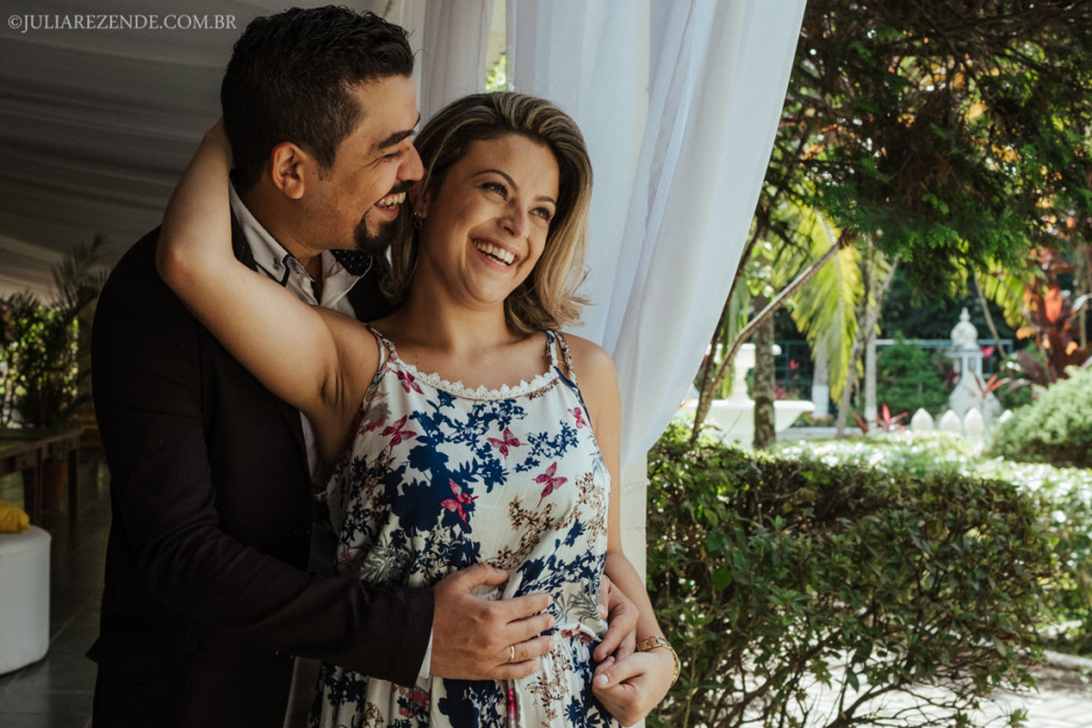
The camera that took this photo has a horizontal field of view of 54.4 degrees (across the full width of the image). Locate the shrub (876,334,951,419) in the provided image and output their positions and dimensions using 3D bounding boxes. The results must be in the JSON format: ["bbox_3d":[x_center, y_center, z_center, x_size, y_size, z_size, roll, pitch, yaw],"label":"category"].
[{"bbox_3d":[4.899,0.176,14.200,1.020,1.120,1.000,0,1,0],"label":"shrub"}]

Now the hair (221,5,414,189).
[{"bbox_3d":[-0.255,-0.296,1.180,0.210,0.200,0.170,8,4,24],"label":"hair"}]

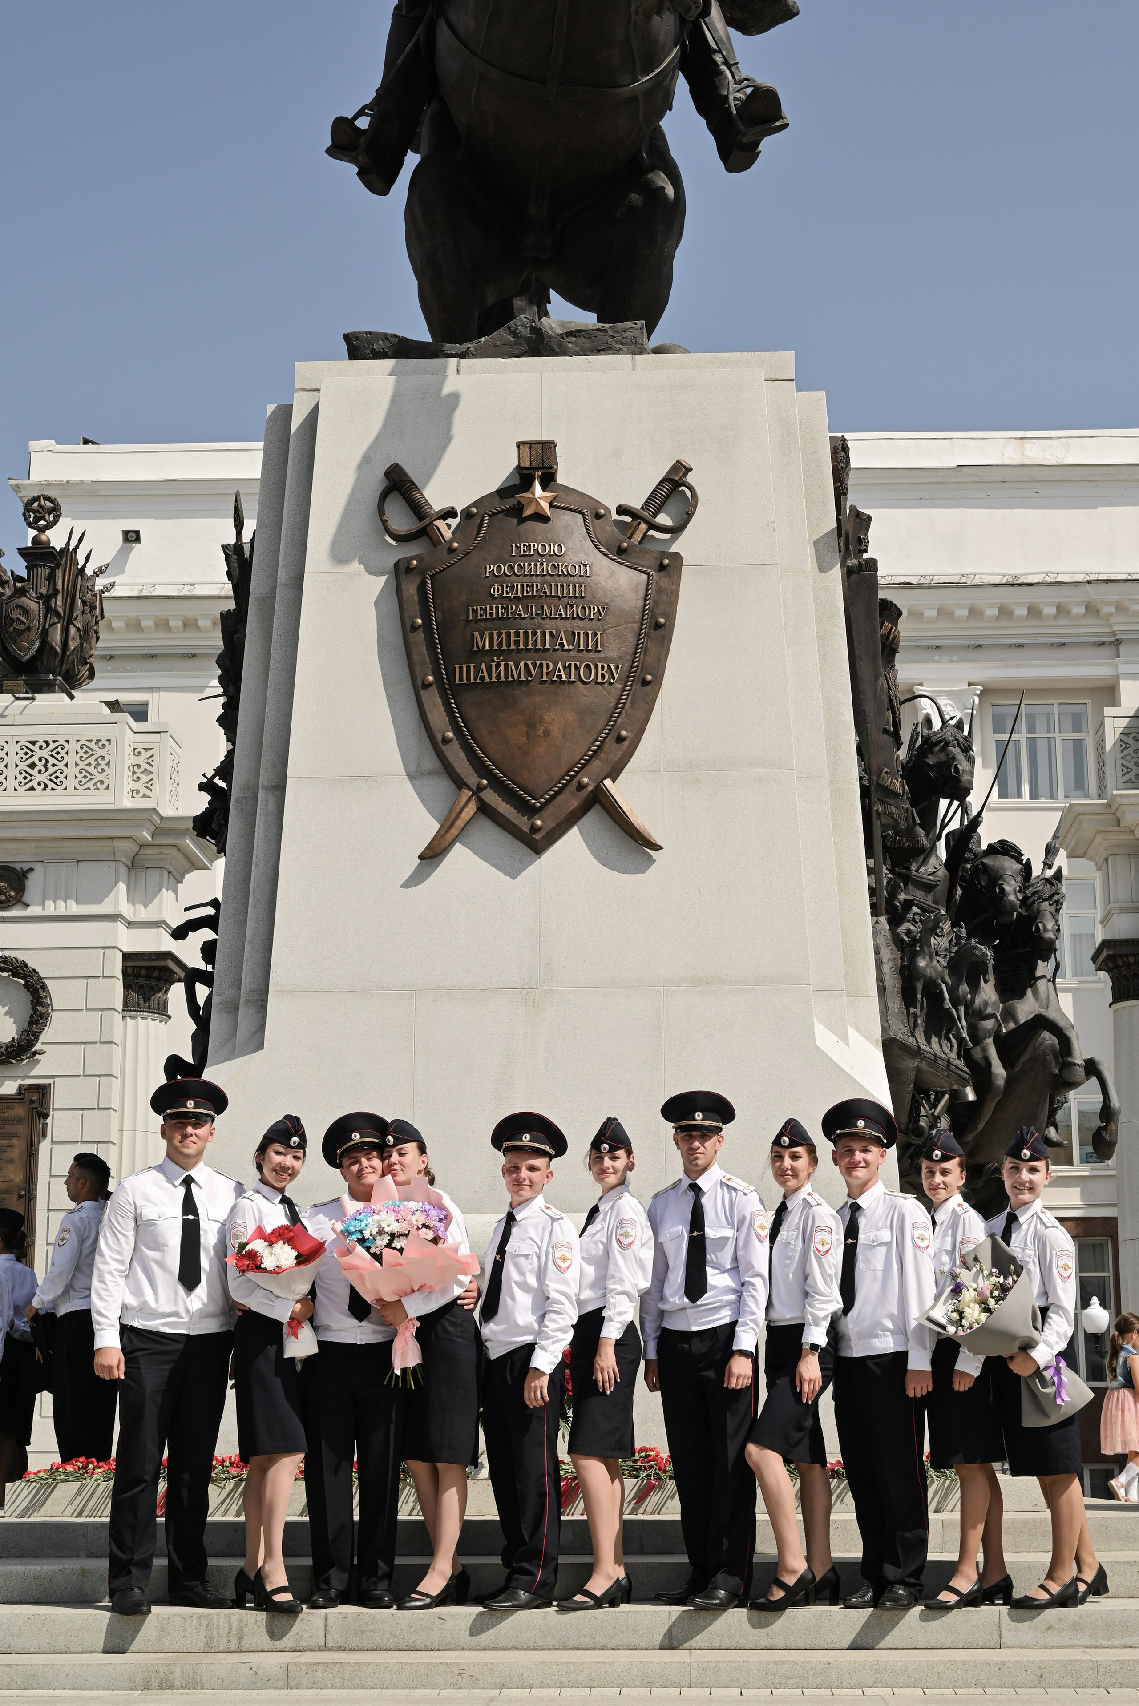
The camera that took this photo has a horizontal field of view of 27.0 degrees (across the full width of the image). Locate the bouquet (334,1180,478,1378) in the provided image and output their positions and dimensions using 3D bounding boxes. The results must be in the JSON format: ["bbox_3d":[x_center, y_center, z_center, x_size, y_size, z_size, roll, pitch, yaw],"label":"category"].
[{"bbox_3d":[-0.582,1.513,8.448,0.480,0.670,0.360,0,-12,0],"label":"bouquet"}]

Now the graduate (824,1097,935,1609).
[{"bbox_3d":[1.162,1.850,8.889,0.480,1.874,0.330,-8,-14,35],"label":"graduate"}]

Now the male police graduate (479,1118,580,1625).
[{"bbox_3d":[-0.147,1.883,8.883,0.330,1.818,0.470,11,-16,-44],"label":"male police graduate"}]

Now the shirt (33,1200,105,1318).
[{"bbox_3d":[-2.659,2.162,12.625,0.380,0.600,0.480,-2,-12,8],"label":"shirt"}]

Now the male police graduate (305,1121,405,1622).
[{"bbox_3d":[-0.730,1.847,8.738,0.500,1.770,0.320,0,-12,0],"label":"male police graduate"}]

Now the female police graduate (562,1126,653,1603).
[{"bbox_3d":[0.139,1.839,8.647,0.320,1.743,0.410,10,-15,-41],"label":"female police graduate"}]

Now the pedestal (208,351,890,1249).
[{"bbox_3d":[-0.076,0.282,13.964,3.400,5.320,4.500,-1,-11,2],"label":"pedestal"}]

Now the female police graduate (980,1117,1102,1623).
[{"bbox_3d":[1.714,1.852,8.643,0.430,1.702,0.400,-10,-15,39],"label":"female police graduate"}]

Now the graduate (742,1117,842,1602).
[{"bbox_3d":[0.839,1.892,8.881,0.400,1.787,0.420,9,-15,-39],"label":"graduate"}]

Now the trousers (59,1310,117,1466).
[{"bbox_3d":[-2.467,2.869,12.074,0.370,1.040,0.280,11,-16,-44],"label":"trousers"}]

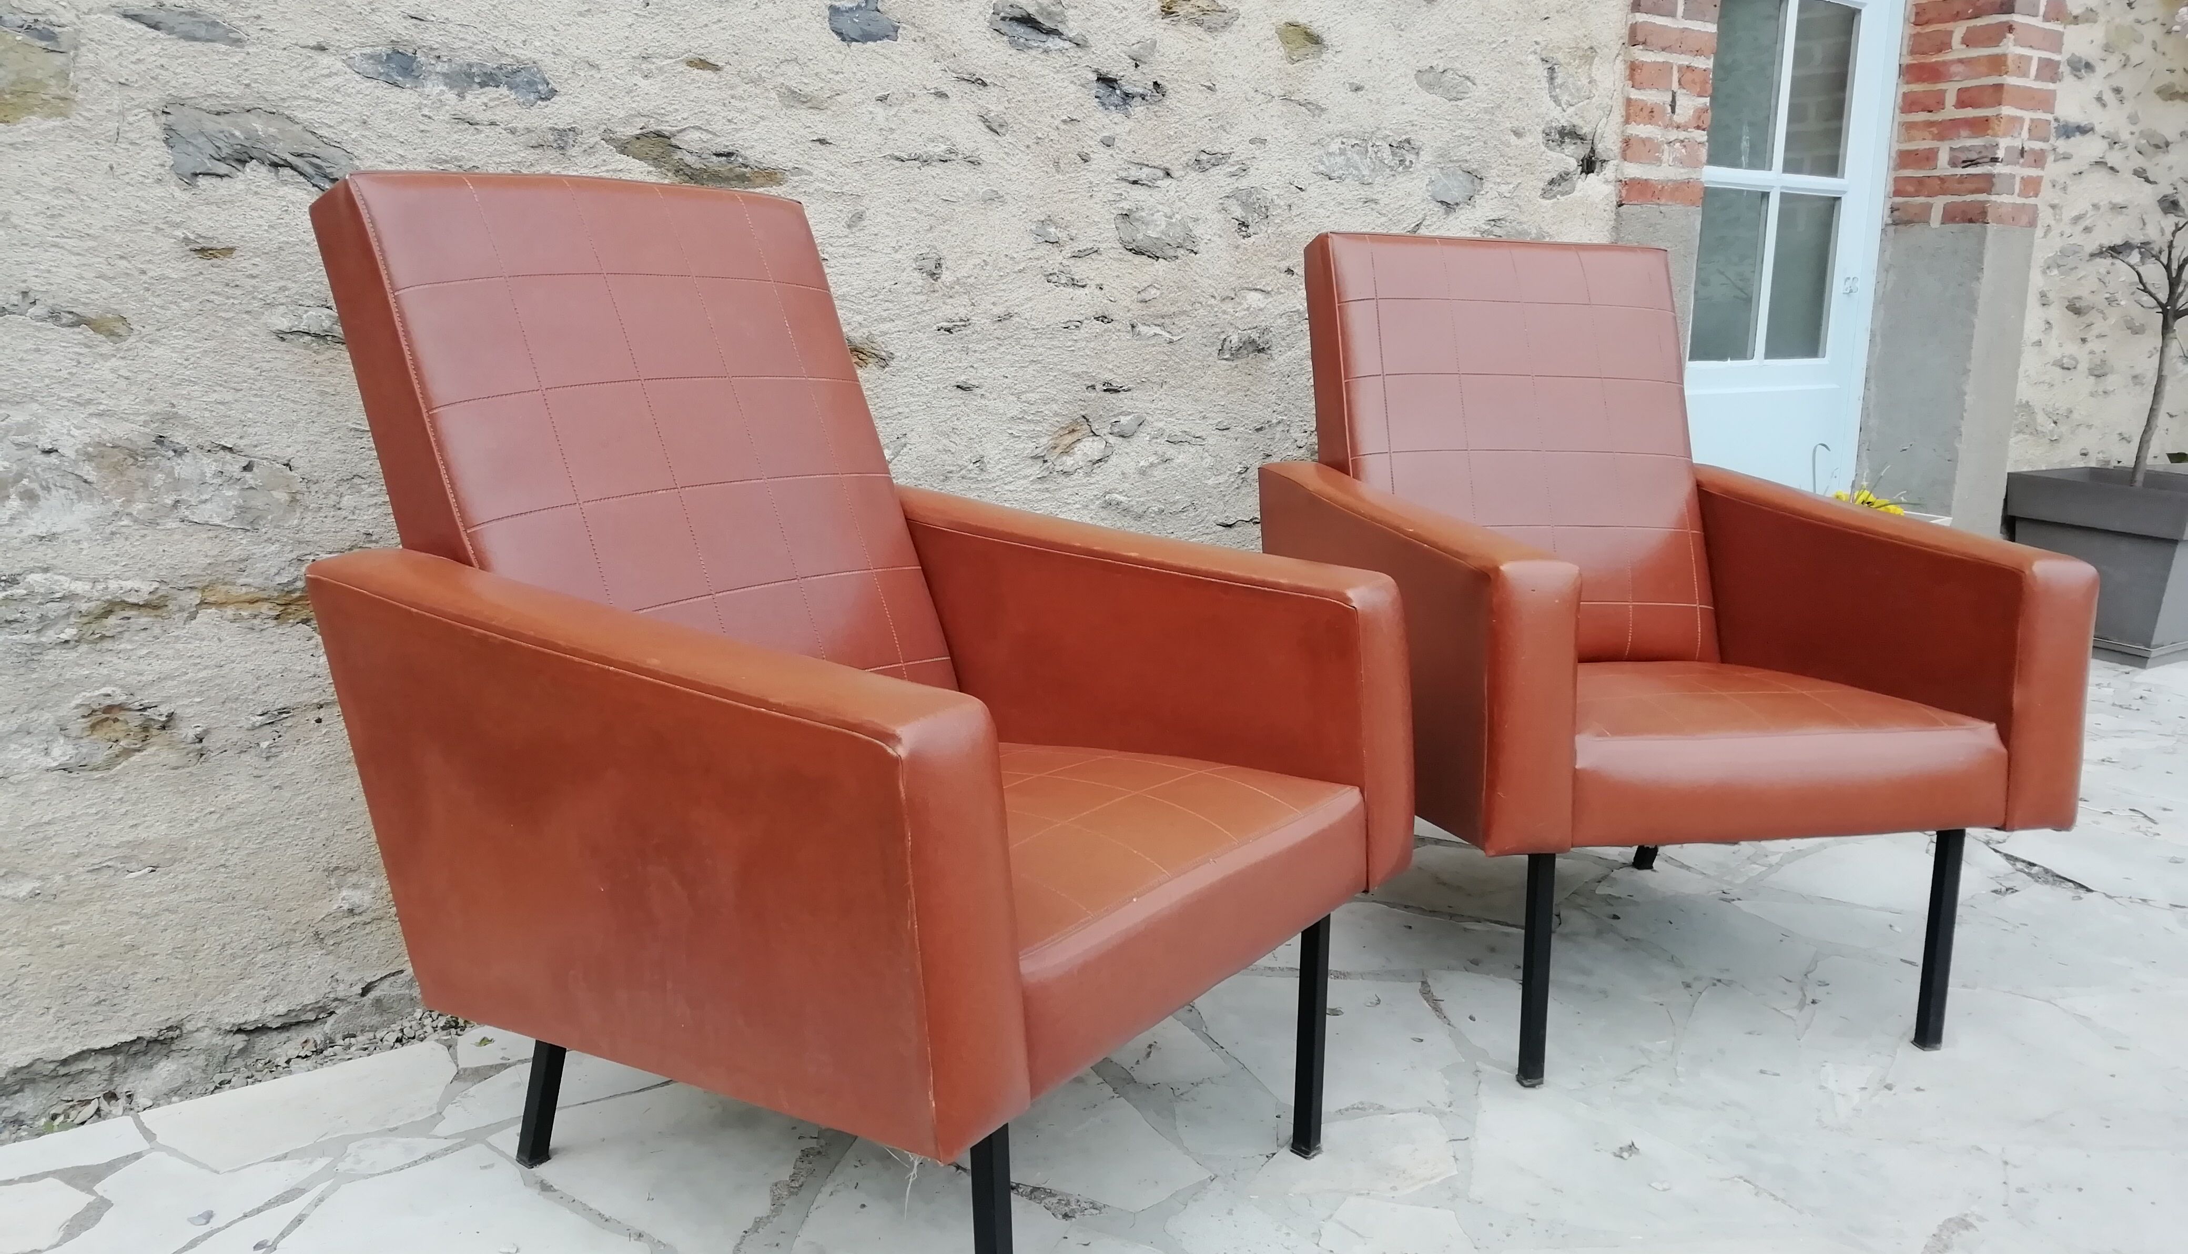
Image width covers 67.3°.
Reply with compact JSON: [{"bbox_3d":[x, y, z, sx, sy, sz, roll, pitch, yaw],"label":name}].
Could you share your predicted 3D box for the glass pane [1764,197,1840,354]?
[{"bbox_3d":[1.478,-0.729,3.424,0.220,0.335,0.020,-7,15,-34],"label":"glass pane"}]

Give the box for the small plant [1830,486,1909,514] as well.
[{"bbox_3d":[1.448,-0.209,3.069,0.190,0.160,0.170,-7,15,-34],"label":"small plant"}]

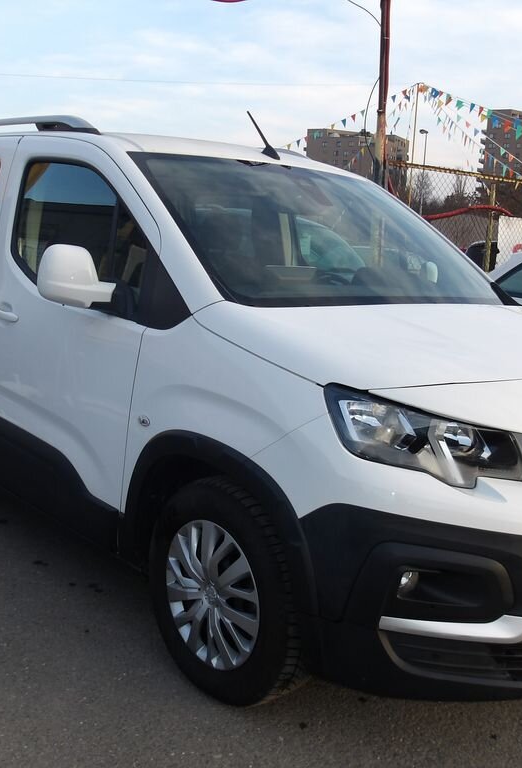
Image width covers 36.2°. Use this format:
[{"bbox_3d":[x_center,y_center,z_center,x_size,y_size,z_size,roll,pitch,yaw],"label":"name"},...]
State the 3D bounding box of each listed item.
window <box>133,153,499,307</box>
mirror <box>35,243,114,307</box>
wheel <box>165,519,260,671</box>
[{"bbox_3d":[0.289,-0.568,3.020,1.470,0.140,0.930,-5,46,-42],"label":"window"},{"bbox_3d":[-0.576,-0.341,2.564,0.250,0.215,0.170,-5,12,-42],"label":"mirror"},{"bbox_3d":[-0.104,0.603,2.349,0.140,0.430,0.430,-5,12,-42],"label":"wheel"}]

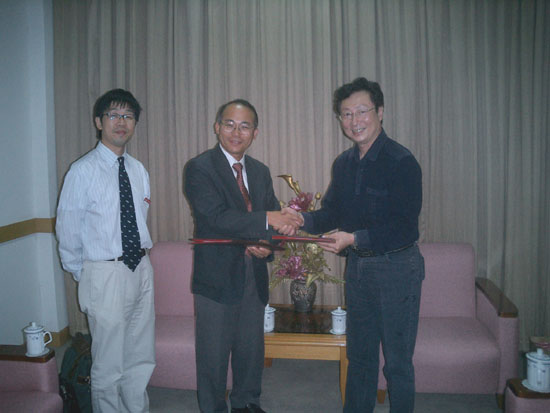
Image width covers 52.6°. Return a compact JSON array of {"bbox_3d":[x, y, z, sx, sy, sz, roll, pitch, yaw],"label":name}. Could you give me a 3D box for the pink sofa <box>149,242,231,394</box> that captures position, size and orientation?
[{"bbox_3d":[-0.574,0.681,3.514,0.780,0.840,0.770,0,5,7],"label":"pink sofa"}]

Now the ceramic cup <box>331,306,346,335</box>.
[{"bbox_3d":[0.361,0.629,3.083,0.112,0.143,0.095,0,5,7],"label":"ceramic cup"}]

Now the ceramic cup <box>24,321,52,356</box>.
[{"bbox_3d":[-1.035,0.579,2.430,0.120,0.142,0.100,0,5,7],"label":"ceramic cup"}]

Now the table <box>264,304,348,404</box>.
[{"bbox_3d":[0.166,0.894,3.346,0.560,0.420,0.730,0,5,7],"label":"table"}]

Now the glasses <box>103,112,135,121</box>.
[{"bbox_3d":[-0.705,-0.399,2.476,0.135,0.036,0.140,2,6,-30],"label":"glasses"}]

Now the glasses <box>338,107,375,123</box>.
[{"bbox_3d":[0.368,-0.406,2.427,0.137,0.040,0.140,-7,9,26],"label":"glasses"}]

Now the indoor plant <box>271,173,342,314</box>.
[{"bbox_3d":[0.192,0.244,3.495,0.480,0.850,0.400,0,5,7],"label":"indoor plant"}]

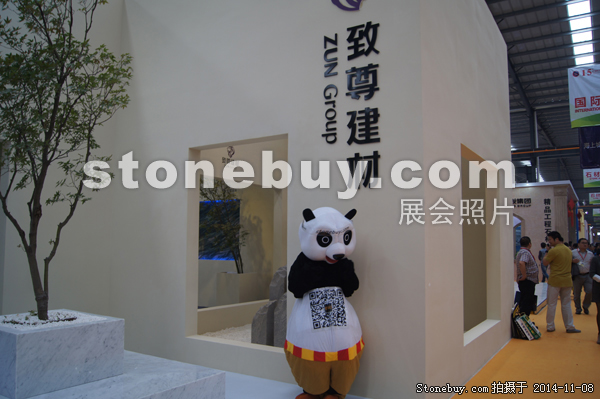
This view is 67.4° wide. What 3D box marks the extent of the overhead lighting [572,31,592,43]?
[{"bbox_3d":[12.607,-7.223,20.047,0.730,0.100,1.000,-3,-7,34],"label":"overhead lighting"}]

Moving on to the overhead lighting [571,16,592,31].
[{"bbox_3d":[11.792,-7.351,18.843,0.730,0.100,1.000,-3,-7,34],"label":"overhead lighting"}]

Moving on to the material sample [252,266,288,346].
[{"bbox_3d":[-0.163,1.219,5.228,0.550,0.850,0.600,-3,-7,34],"label":"material sample"}]

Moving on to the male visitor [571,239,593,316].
[{"bbox_3d":[6.302,1.712,10.082,0.580,1.669,0.450,-2,-6,27],"label":"male visitor"}]

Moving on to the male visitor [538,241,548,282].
[{"bbox_3d":[10.187,2.638,18.839,0.450,1.640,0.500,5,-7,-40],"label":"male visitor"}]

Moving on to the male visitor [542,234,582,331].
[{"bbox_3d":[4.610,1.444,7.969,0.580,1.750,0.450,1,-6,-8],"label":"male visitor"}]

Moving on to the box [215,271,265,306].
[{"bbox_3d":[-1.196,1.851,8.829,0.570,0.800,0.600,-3,-7,34],"label":"box"}]

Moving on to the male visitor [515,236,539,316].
[{"bbox_3d":[4.787,1.631,9.486,0.450,1.682,0.550,2,-6,-10],"label":"male visitor"}]

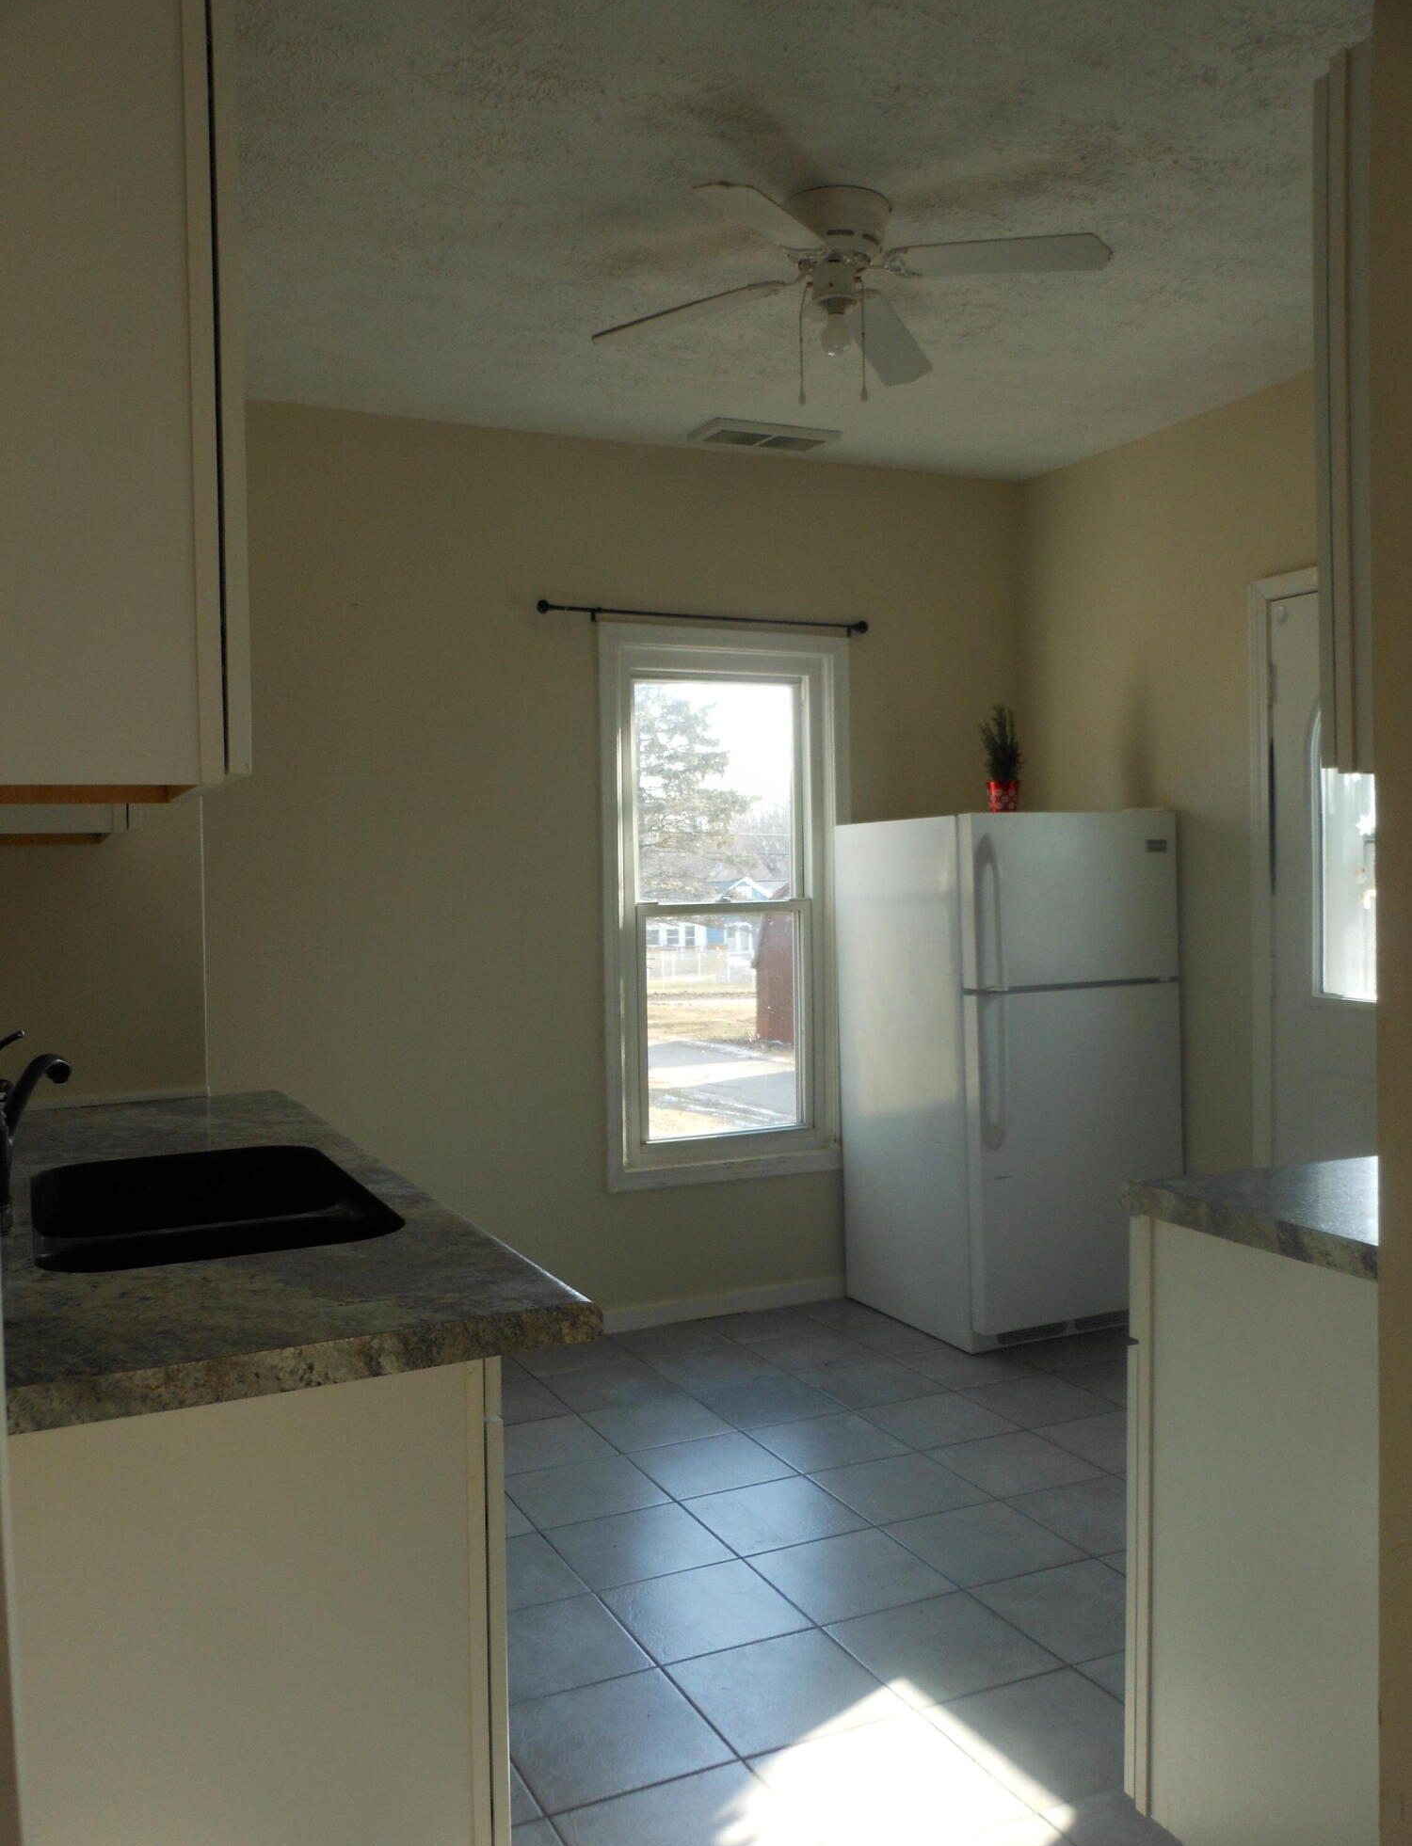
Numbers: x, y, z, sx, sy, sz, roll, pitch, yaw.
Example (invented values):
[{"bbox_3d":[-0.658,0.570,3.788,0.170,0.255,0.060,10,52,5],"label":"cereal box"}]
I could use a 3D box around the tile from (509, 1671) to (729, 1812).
[{"bbox_3d":[-0.147,1.256,2.345,0.302,0.010,0.302,-1,2,-25],"label":"tile"}]

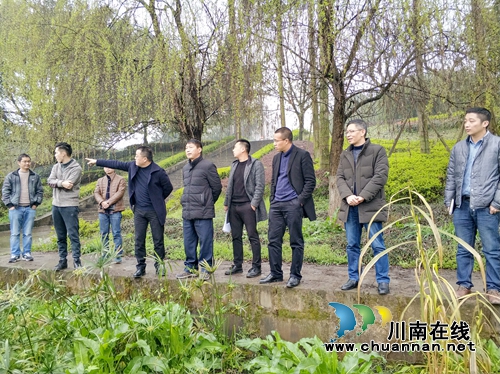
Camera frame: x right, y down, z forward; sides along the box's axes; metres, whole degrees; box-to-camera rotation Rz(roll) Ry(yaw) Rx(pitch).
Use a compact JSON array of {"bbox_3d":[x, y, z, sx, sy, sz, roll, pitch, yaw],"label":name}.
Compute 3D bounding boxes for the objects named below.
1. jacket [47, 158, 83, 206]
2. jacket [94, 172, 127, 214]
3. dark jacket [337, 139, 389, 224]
[{"bbox_3d":[-2.538,-0.062,5.330,0.480,0.650,0.360,0,-2,12],"label":"jacket"},{"bbox_3d":[-2.184,0.086,6.100,0.490,0.630,0.340,0,-2,-10],"label":"jacket"},{"bbox_3d":[1.135,-0.066,3.930,0.520,0.840,0.370,-2,-3,34],"label":"dark jacket"}]

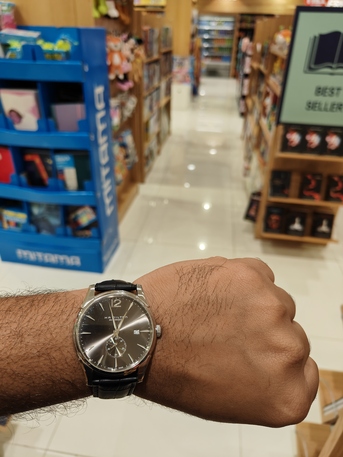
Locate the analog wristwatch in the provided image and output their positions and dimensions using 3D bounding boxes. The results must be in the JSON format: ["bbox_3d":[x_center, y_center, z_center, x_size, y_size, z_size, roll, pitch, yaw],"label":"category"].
[{"bbox_3d":[-0.031,0.064,0.187,0.046,0.052,0.064,0,66,-6],"label":"analog wristwatch"}]

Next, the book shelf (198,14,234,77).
[{"bbox_3d":[1.622,-6.910,12.053,1.307,2.022,0.450,6,32,6],"label":"book shelf"}]

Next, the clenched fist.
[{"bbox_3d":[0.033,0.069,0.195,0.105,0.062,0.090,2,69,-2],"label":"clenched fist"}]

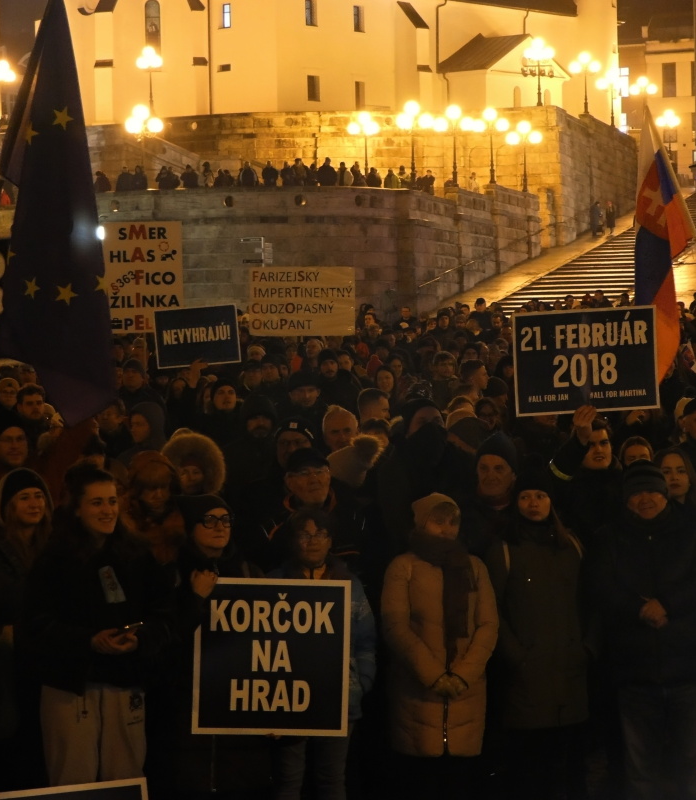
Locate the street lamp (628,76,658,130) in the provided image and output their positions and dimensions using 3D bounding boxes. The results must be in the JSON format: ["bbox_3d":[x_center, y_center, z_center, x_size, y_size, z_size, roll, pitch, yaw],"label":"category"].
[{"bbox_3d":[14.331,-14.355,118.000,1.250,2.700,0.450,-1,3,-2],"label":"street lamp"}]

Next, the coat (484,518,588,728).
[{"bbox_3d":[0.860,1.024,11.100,0.475,0.940,0.310,-1,3,6],"label":"coat"}]

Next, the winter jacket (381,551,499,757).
[{"bbox_3d":[0.412,1.141,10.950,0.525,0.920,0.340,-1,3,-7],"label":"winter jacket"}]

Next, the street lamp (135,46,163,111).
[{"bbox_3d":[-7.468,-12.024,92.000,0.600,2.700,1.200,-4,4,-45],"label":"street lamp"}]

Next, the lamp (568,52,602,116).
[{"bbox_3d":[11.581,-15.350,118.000,1.400,2.950,0.480,-1,3,13],"label":"lamp"}]

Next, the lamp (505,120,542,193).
[{"bbox_3d":[7.493,-10.287,103.000,1.400,2.950,0.480,-1,3,13],"label":"lamp"}]

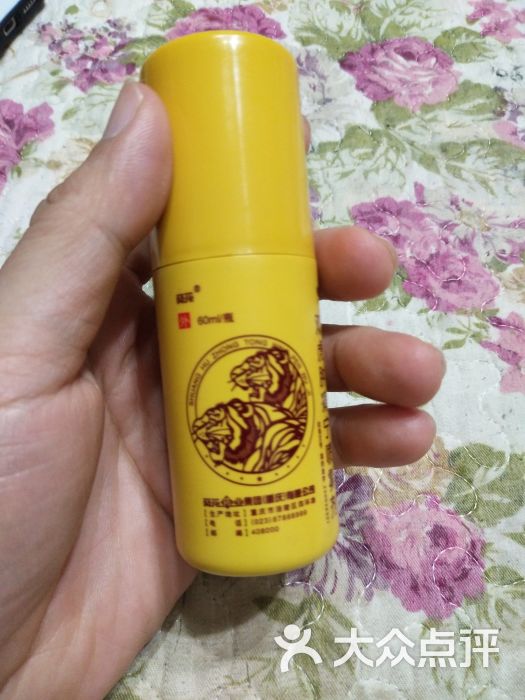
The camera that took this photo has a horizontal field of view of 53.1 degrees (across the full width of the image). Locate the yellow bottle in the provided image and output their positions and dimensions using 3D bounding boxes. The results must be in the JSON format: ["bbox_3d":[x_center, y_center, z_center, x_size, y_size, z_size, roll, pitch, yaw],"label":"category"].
[{"bbox_3d":[-0.005,-0.009,0.122,0.038,0.038,0.110,-5,91,-10],"label":"yellow bottle"}]

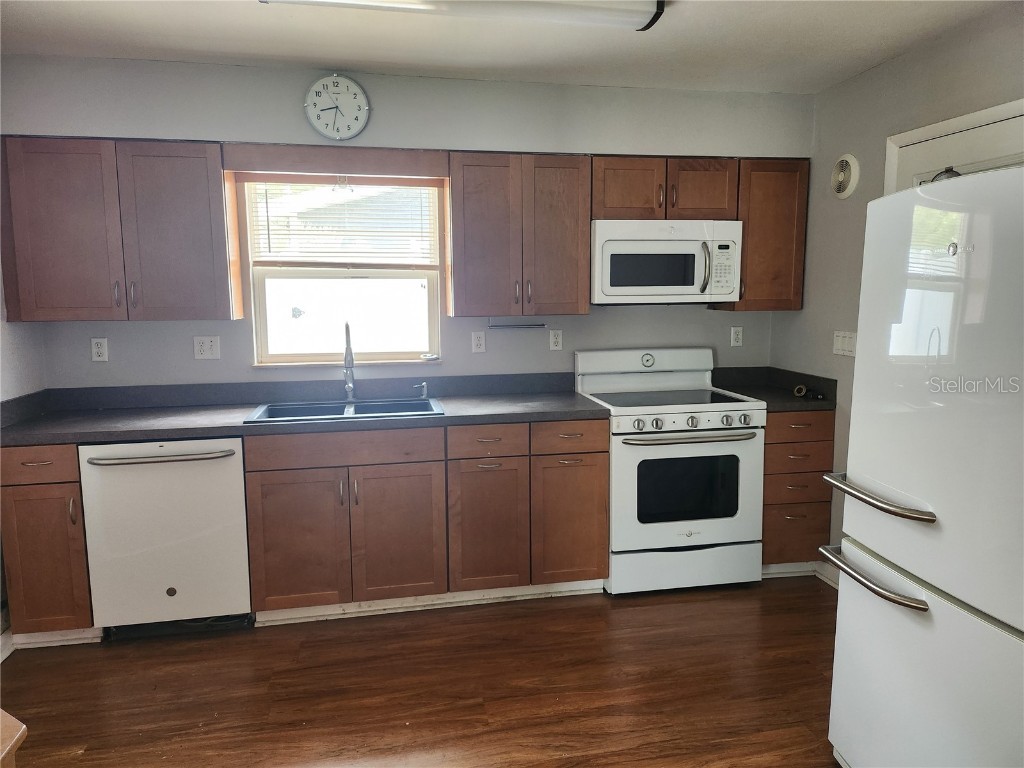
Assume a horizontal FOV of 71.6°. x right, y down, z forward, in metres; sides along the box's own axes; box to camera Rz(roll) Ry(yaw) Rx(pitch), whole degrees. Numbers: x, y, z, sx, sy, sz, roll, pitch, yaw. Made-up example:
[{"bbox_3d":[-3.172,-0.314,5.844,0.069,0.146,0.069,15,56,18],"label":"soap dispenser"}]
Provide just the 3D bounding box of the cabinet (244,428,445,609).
[{"bbox_3d":[-0.759,0.552,3.375,0.835,0.759,0.611,-2,7,-11],"label":"cabinet"}]

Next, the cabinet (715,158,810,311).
[{"bbox_3d":[1.308,-0.773,3.811,0.392,0.763,0.325,-2,7,-11],"label":"cabinet"}]

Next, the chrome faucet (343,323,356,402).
[{"bbox_3d":[-0.786,-0.093,3.414,0.062,0.402,0.240,-2,7,-11],"label":"chrome faucet"}]

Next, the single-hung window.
[{"bbox_3d":[-0.832,-0.552,3.592,0.925,0.895,0.099,-2,7,-11],"label":"single-hung window"}]

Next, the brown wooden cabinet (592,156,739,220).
[{"bbox_3d":[0.734,-0.982,3.670,0.773,0.299,0.325,-2,7,-11],"label":"brown wooden cabinet"}]

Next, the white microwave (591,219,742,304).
[{"bbox_3d":[0.742,-0.616,3.668,0.760,0.396,0.390,-2,7,-11],"label":"white microwave"}]

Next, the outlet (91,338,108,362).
[{"bbox_3d":[-1.957,-0.161,3.372,0.070,0.111,0.012,-2,7,-11],"label":"outlet"}]

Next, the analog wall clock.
[{"bbox_3d":[-0.777,-1.234,3.162,0.286,0.286,0.042,-2,7,-11],"label":"analog wall clock"}]

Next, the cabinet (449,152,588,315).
[{"bbox_3d":[0.021,-0.725,3.545,0.675,0.762,0.320,-2,7,-11],"label":"cabinet"}]

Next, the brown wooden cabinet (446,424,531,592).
[{"bbox_3d":[-0.161,0.525,3.486,0.374,0.764,0.630,-2,7,-11],"label":"brown wooden cabinet"}]

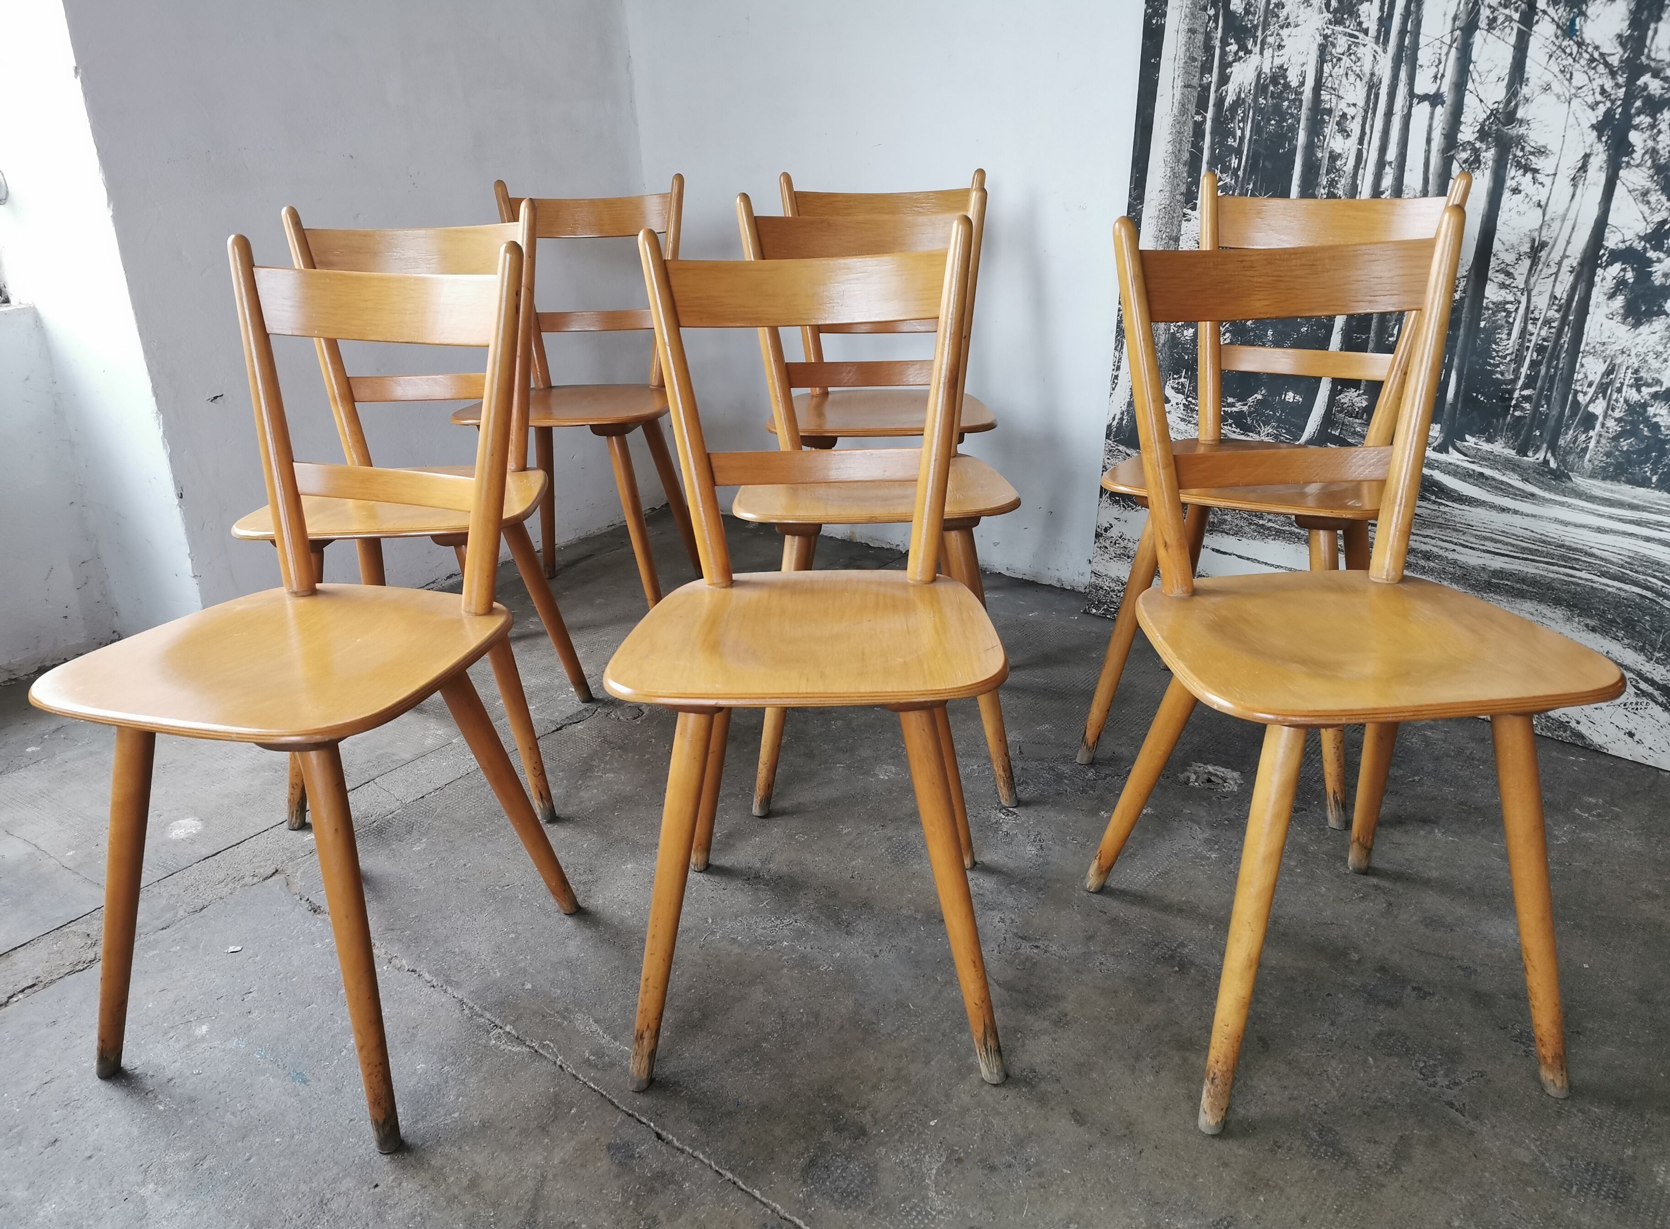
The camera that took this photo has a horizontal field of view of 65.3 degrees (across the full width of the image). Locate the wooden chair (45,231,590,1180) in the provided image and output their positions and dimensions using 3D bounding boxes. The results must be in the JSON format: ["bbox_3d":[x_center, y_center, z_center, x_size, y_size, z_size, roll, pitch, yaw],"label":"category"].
[{"bbox_3d":[-0.569,0.053,1.405,0.410,0.840,0.453,5,23,18],"label":"wooden chair"}]

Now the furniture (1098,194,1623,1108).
[{"bbox_3d":[0.525,0.033,1.360,0.410,0.840,0.453,-4,22,-4],"label":"furniture"}]

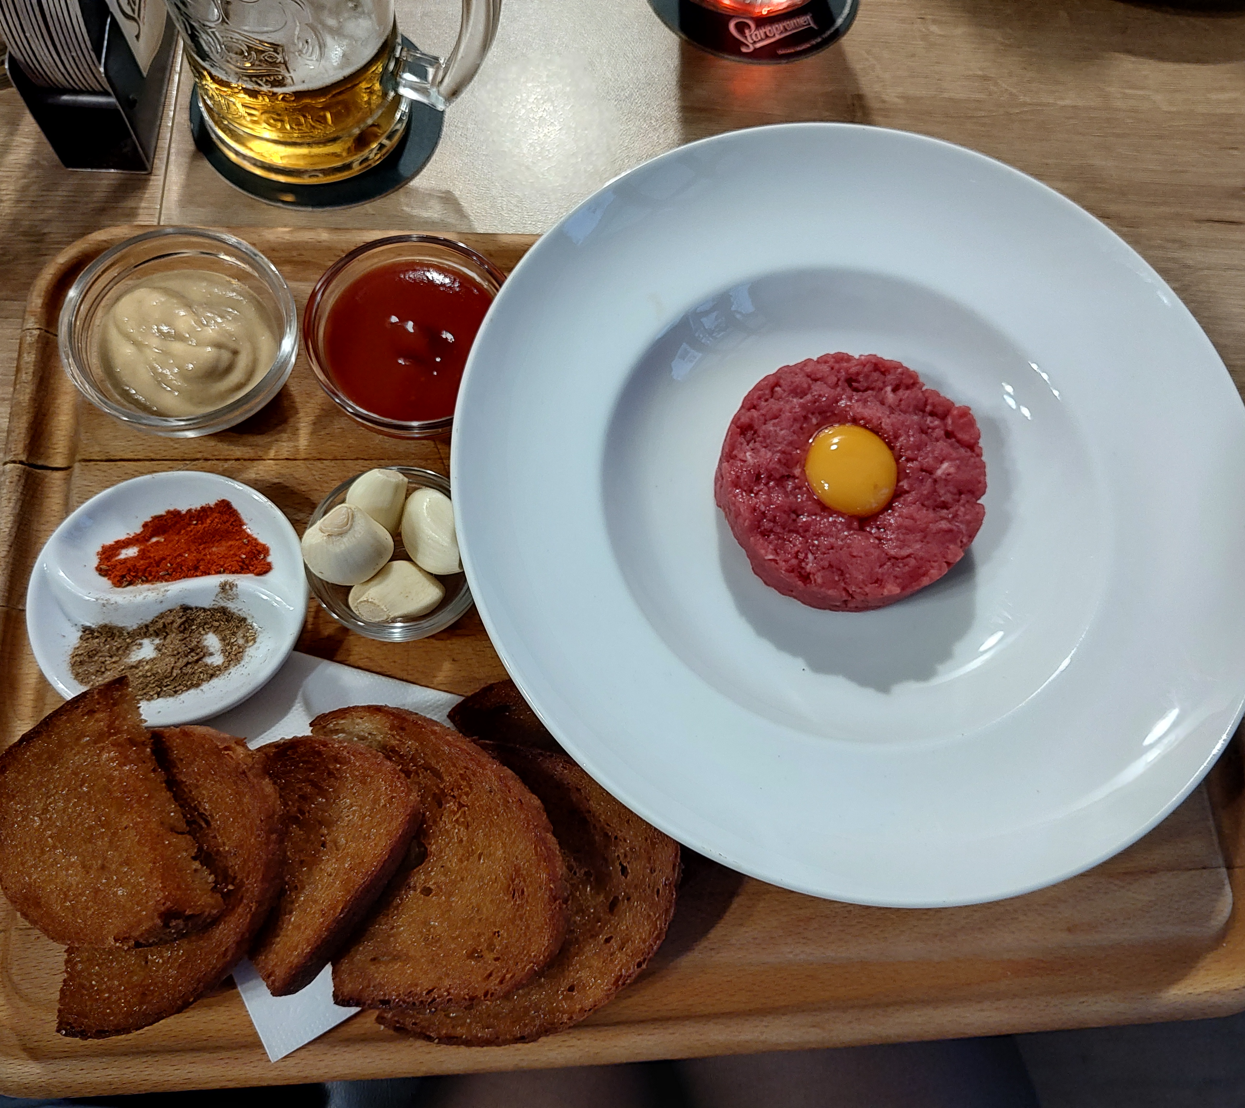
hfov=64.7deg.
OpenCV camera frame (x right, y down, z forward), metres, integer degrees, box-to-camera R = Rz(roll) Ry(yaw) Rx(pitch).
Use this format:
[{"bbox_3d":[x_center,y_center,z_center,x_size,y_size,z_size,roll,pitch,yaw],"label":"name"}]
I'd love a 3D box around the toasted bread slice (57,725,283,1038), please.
[{"bbox_3d":[-0.132,0.097,0.299,0.066,0.015,0.090,-6,72,10],"label":"toasted bread slice"}]

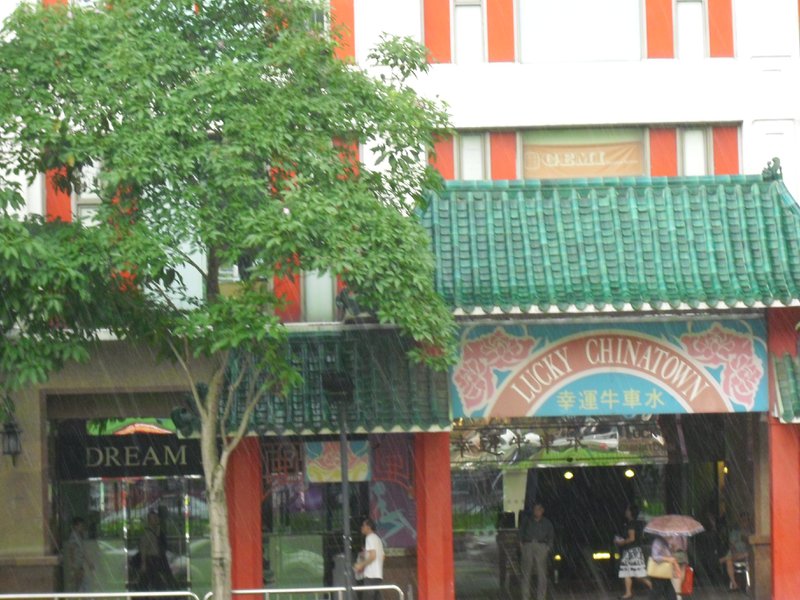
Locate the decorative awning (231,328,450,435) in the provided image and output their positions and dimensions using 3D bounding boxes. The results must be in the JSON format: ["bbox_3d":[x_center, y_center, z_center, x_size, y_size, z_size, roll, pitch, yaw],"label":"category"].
[{"bbox_3d":[-1.166,1.311,42.000,4.050,1.750,1.350,-2,-2,0],"label":"decorative awning"}]

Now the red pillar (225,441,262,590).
[{"bbox_3d":[-2.521,3.709,42.200,0.570,3.000,0.570,-2,-2,0],"label":"red pillar"}]

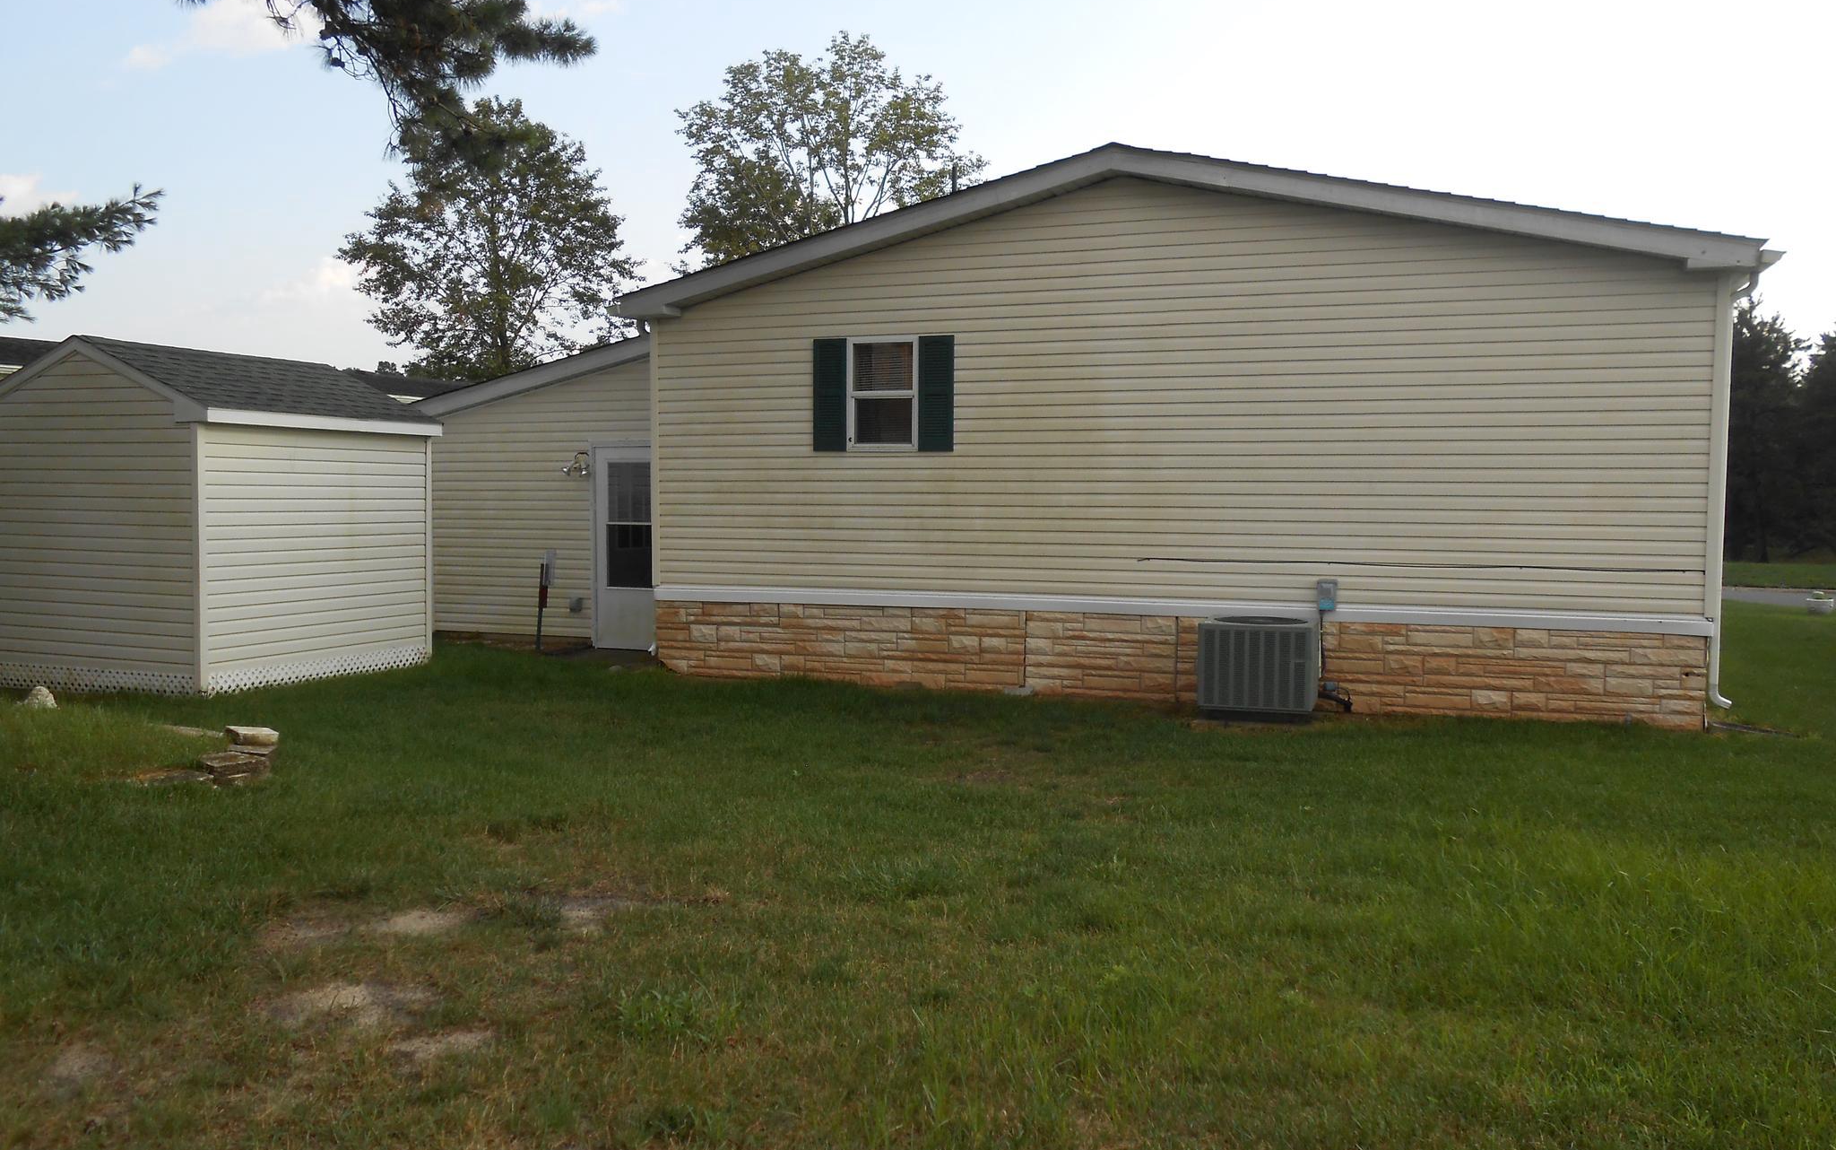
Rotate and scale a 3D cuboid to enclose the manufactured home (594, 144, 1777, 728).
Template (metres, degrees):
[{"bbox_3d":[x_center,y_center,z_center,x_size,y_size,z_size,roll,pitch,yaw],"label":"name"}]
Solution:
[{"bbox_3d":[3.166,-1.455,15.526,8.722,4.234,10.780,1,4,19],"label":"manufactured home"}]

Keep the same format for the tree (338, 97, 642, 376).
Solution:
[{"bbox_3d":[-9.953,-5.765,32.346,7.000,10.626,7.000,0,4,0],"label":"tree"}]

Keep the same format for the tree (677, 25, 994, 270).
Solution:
[{"bbox_3d":[-1.938,-6.291,31.386,7.200,11.853,7.200,0,4,0],"label":"tree"}]

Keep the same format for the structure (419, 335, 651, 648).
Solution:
[{"bbox_3d":[-3.248,-0.983,16.025,3.920,3.185,4.410,1,4,19],"label":"structure"}]

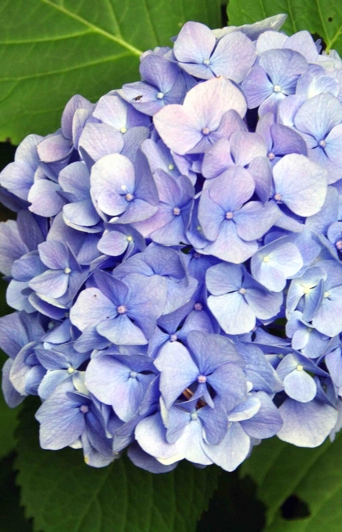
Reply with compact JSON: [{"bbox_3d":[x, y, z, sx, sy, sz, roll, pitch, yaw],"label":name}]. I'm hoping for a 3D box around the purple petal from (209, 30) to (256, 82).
[{"bbox_3d":[0.024,-0.082,0.910,0.018,0.005,0.021,-12,71,-12],"label":"purple petal"}]

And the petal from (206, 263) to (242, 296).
[{"bbox_3d":[0.021,0.005,0.892,0.015,0.013,0.005,11,-2,6],"label":"petal"}]

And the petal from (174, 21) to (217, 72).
[{"bbox_3d":[0.010,-0.086,0.914,0.016,0.005,0.018,-11,65,5],"label":"petal"}]

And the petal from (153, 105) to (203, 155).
[{"bbox_3d":[0.003,-0.052,0.893,0.019,0.005,0.018,-9,71,6],"label":"petal"}]

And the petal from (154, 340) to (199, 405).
[{"bbox_3d":[0.002,0.039,0.850,0.017,0.024,0.006,7,18,4],"label":"petal"}]

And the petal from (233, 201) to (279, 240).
[{"bbox_3d":[0.032,-0.017,0.886,0.018,0.005,0.014,6,87,-6],"label":"petal"}]

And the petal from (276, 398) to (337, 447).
[{"bbox_3d":[0.047,0.055,0.810,0.021,0.019,0.006,0,24,-6],"label":"petal"}]

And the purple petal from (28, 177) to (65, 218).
[{"bbox_3d":[-0.047,-0.025,0.876,0.016,0.005,0.015,-12,80,19],"label":"purple petal"}]

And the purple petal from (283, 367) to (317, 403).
[{"bbox_3d":[0.044,0.040,0.788,0.012,0.012,0.006,0,9,-6],"label":"purple petal"}]

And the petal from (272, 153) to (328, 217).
[{"bbox_3d":[0.047,-0.029,0.846,0.022,0.005,0.020,45,79,-1],"label":"petal"}]

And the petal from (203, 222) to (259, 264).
[{"bbox_3d":[0.023,-0.009,0.885,0.020,0.005,0.018,-7,78,-1],"label":"petal"}]

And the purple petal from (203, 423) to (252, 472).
[{"bbox_3d":[0.019,0.062,0.802,0.017,0.018,0.006,0,17,-6],"label":"purple petal"}]

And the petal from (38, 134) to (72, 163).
[{"bbox_3d":[-0.044,-0.045,0.890,0.015,0.006,0.013,-14,62,16],"label":"petal"}]

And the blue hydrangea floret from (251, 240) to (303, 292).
[{"bbox_3d":[0.039,0.000,0.852,0.019,0.019,0.010,6,5,-8],"label":"blue hydrangea floret"}]

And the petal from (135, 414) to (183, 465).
[{"bbox_3d":[-0.004,0.059,0.801,0.017,0.018,0.006,0,15,15],"label":"petal"}]

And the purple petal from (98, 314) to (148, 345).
[{"bbox_3d":[-0.018,0.023,0.853,0.019,0.014,0.006,-6,26,12],"label":"purple petal"}]

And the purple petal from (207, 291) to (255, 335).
[{"bbox_3d":[0.023,0.019,0.894,0.018,0.005,0.016,11,81,2],"label":"purple petal"}]

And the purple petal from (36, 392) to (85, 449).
[{"bbox_3d":[-0.044,0.062,0.933,0.021,0.022,0.005,-11,10,27],"label":"purple petal"}]

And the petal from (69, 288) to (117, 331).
[{"bbox_3d":[-0.029,0.017,0.897,0.020,0.018,0.005,-2,2,18],"label":"petal"}]

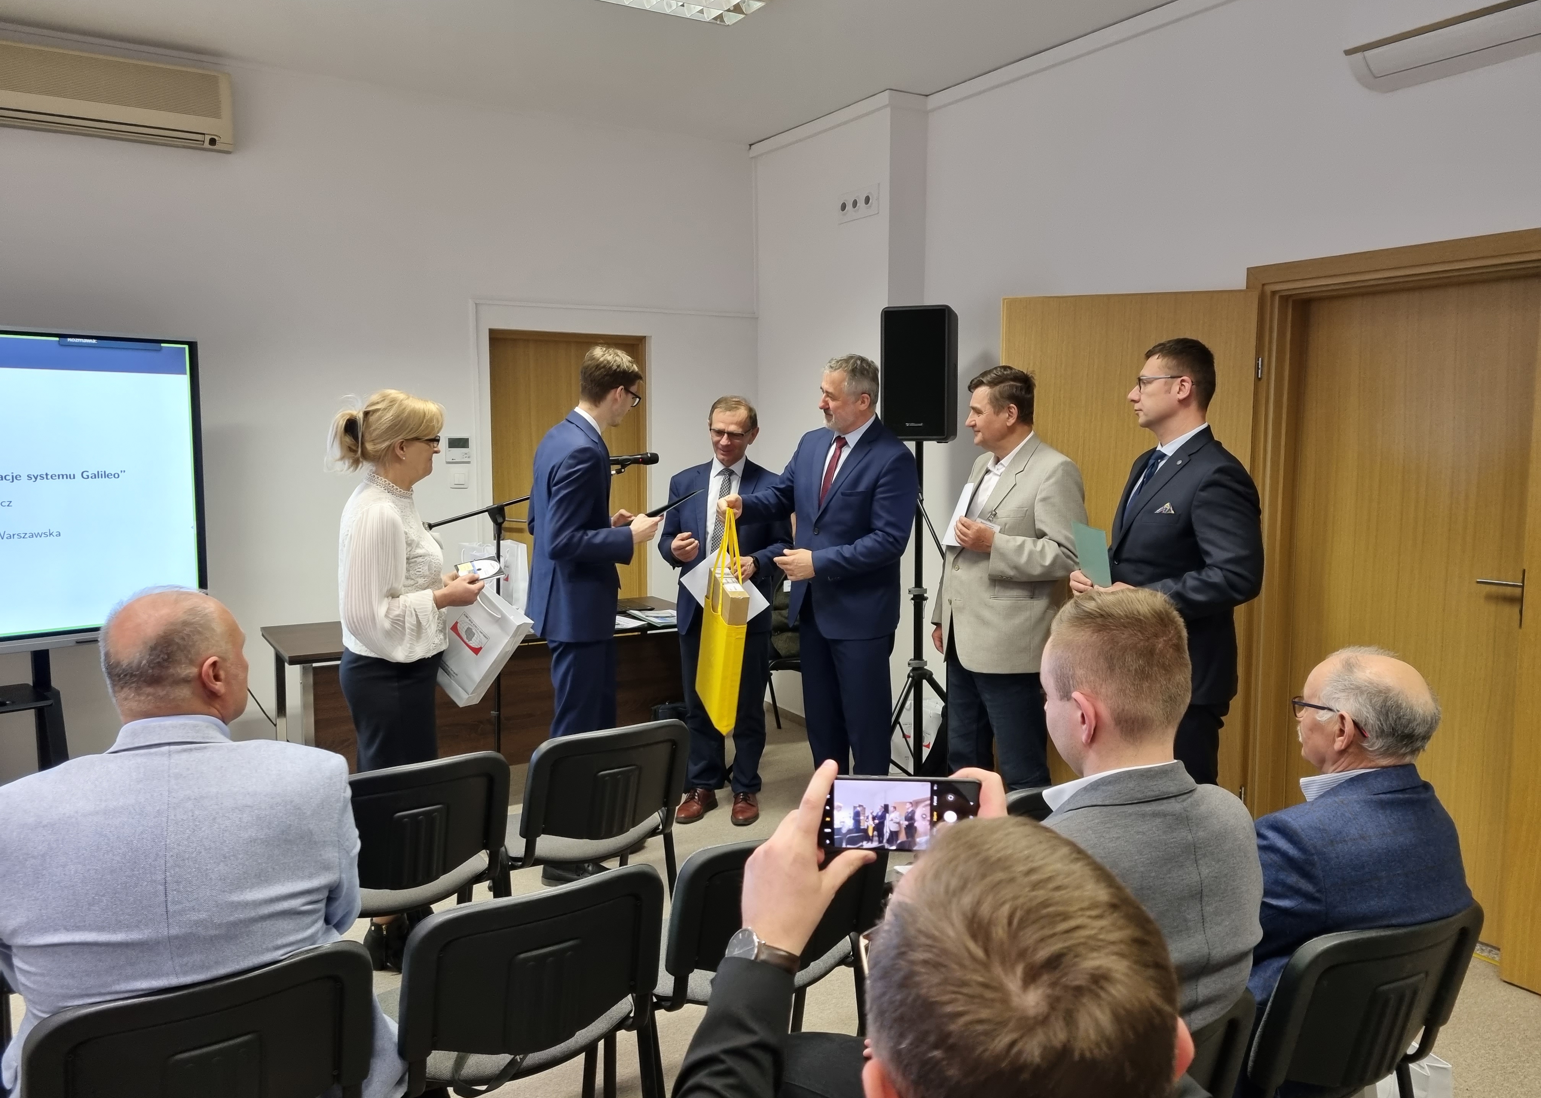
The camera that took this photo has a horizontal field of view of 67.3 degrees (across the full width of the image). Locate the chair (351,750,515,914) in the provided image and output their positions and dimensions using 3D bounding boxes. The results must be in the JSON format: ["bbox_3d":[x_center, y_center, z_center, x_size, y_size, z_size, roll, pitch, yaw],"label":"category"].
[{"bbox_3d":[-0.940,0.860,2.855,0.540,0.820,0.570,-3,7,-35],"label":"chair"}]

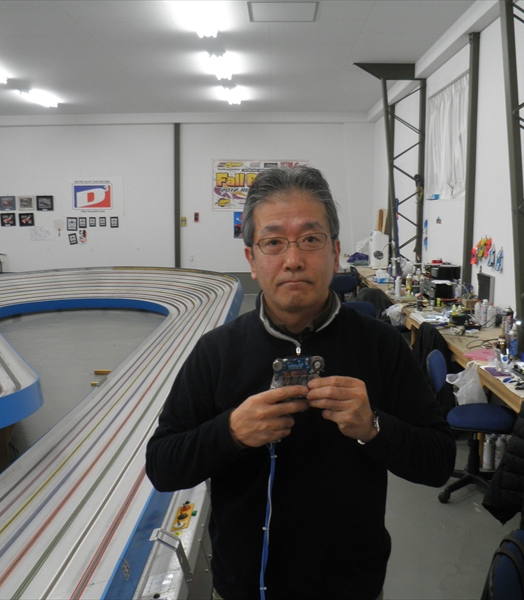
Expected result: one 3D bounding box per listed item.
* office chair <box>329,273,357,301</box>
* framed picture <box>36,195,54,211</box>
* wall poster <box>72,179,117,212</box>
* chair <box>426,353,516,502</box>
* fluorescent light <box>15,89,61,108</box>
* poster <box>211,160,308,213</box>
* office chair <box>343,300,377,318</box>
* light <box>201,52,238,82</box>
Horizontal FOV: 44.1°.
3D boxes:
[{"bbox_3d":[1.127,0.093,8.280,0.580,0.840,0.580,-4,9,-28],"label":"office chair"},{"bbox_3d":[-4.126,-1.837,12.324,0.321,0.283,0.025,1,8,1],"label":"framed picture"},{"bbox_3d":[-3.303,-2.039,12.783,0.863,0.636,0.020,0,8,1],"label":"wall poster"},{"bbox_3d":[1.280,0.695,3.855,0.580,0.830,0.550,3,8,19],"label":"chair"},{"bbox_3d":[-3.429,-3.074,9.924,0.220,0.100,1.230,1,8,1],"label":"fluorescent light"},{"bbox_3d":[-0.017,-2.240,12.669,1.899,0.988,0.020,0,8,1],"label":"poster"},{"bbox_3d":[0.875,0.456,5.590,0.580,0.840,0.580,-3,8,-22],"label":"office chair"},{"bbox_3d":[-0.483,-2.772,7.715,0.220,0.100,1.230,1,8,1],"label":"light"}]

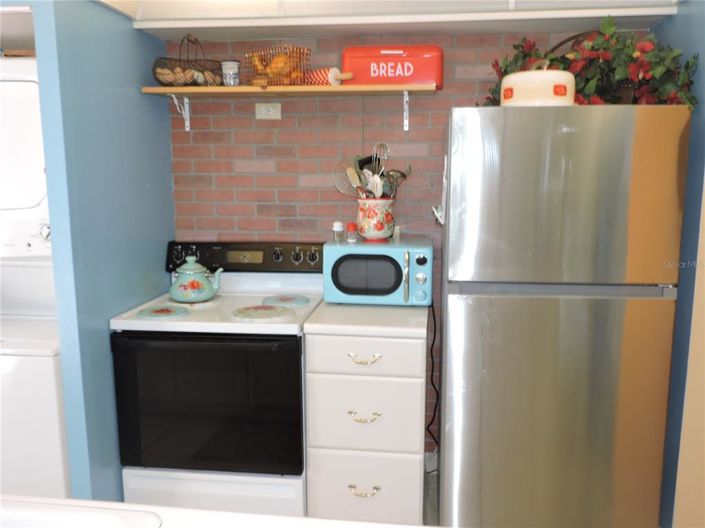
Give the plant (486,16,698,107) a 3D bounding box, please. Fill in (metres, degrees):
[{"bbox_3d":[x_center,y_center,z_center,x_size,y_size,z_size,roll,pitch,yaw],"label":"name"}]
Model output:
[{"bbox_3d":[0.884,-0.728,2.275,0.720,0.360,0.380,1,8,6],"label":"plant"}]

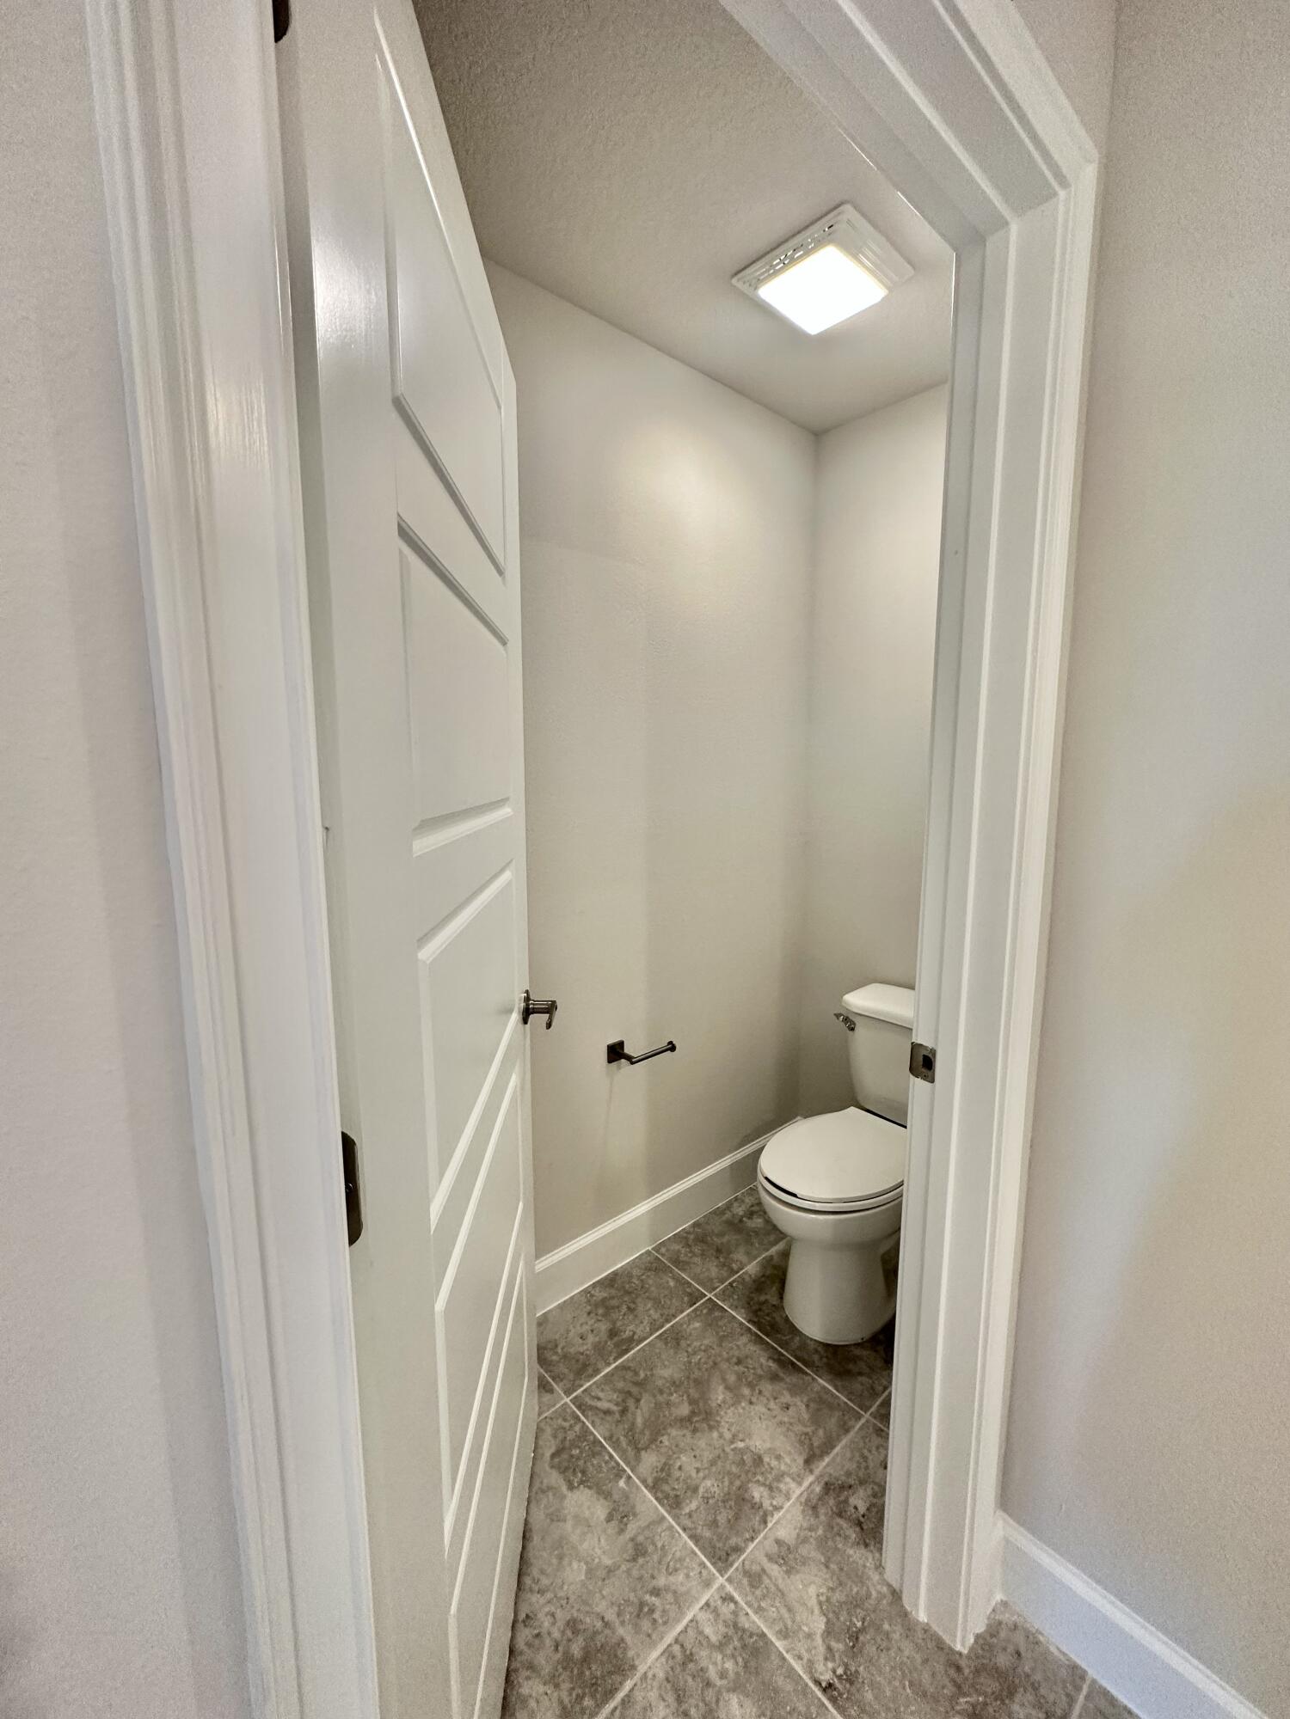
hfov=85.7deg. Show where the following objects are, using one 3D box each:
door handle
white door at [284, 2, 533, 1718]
[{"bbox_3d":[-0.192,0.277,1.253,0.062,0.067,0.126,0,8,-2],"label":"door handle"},{"bbox_3d":[-0.229,0.239,0.916,0.040,2.032,0.848,0,8,-2],"label":"white door"}]

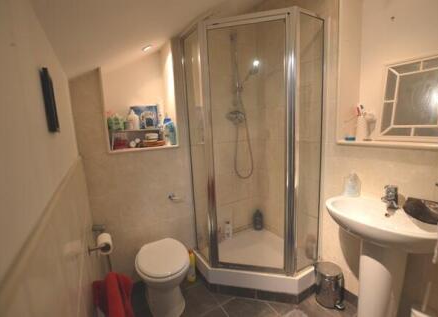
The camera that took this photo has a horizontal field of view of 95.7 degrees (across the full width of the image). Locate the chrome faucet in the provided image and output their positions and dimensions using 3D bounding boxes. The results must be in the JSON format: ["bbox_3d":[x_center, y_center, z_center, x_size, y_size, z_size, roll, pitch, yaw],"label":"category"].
[{"bbox_3d":[0.926,0.216,1.079,0.100,0.125,0.052,-7,9,-30],"label":"chrome faucet"}]

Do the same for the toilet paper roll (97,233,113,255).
[{"bbox_3d":[-0.767,0.564,1.336,0.093,0.093,0.115,-7,9,-30],"label":"toilet paper roll"}]

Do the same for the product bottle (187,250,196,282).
[{"bbox_3d":[-0.236,0.939,1.726,0.062,0.268,0.055,-7,9,-30],"label":"product bottle"}]

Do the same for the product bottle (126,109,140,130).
[{"bbox_3d":[-0.665,-0.295,1.524,0.083,0.158,0.055,-7,9,-30],"label":"product bottle"}]

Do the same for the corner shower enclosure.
[{"bbox_3d":[0.297,-0.076,1.746,1.039,1.822,0.723,0,8,15],"label":"corner shower enclosure"}]

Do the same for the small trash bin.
[{"bbox_3d":[0.823,0.942,1.460,0.170,0.245,0.188,-7,9,-30],"label":"small trash bin"}]

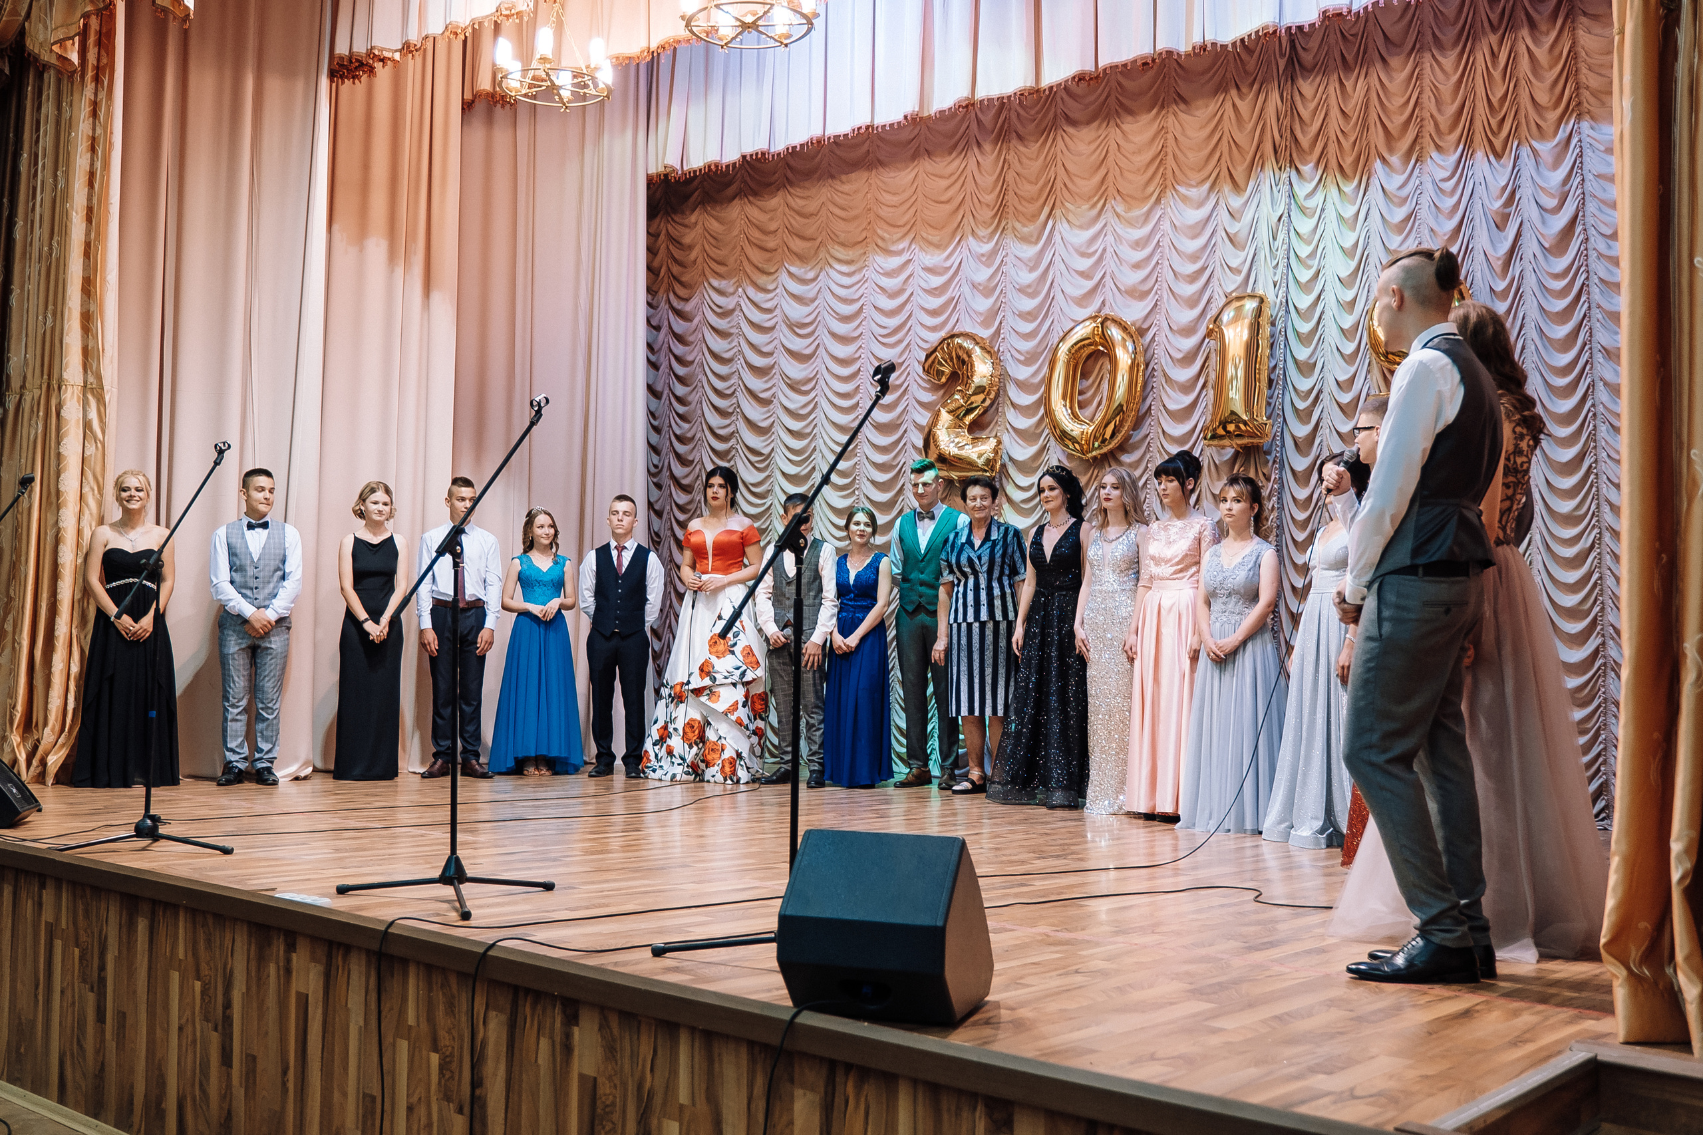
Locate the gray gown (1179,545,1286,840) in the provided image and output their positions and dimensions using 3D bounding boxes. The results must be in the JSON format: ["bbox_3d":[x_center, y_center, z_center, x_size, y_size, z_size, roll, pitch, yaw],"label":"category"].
[{"bbox_3d":[1.731,0.528,7.330,0.500,1.318,0.470,-1,-3,38],"label":"gray gown"}]

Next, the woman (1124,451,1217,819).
[{"bbox_3d":[1.553,0.313,7.840,0.470,1.755,0.410,-2,-3,44],"label":"woman"}]

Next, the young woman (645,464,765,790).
[{"bbox_3d":[-0.843,0.326,9.542,0.750,1.866,0.680,0,-3,20],"label":"young woman"}]

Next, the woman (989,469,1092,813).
[{"bbox_3d":[0.995,0.346,8.400,0.540,1.761,0.500,-1,-3,33],"label":"woman"}]

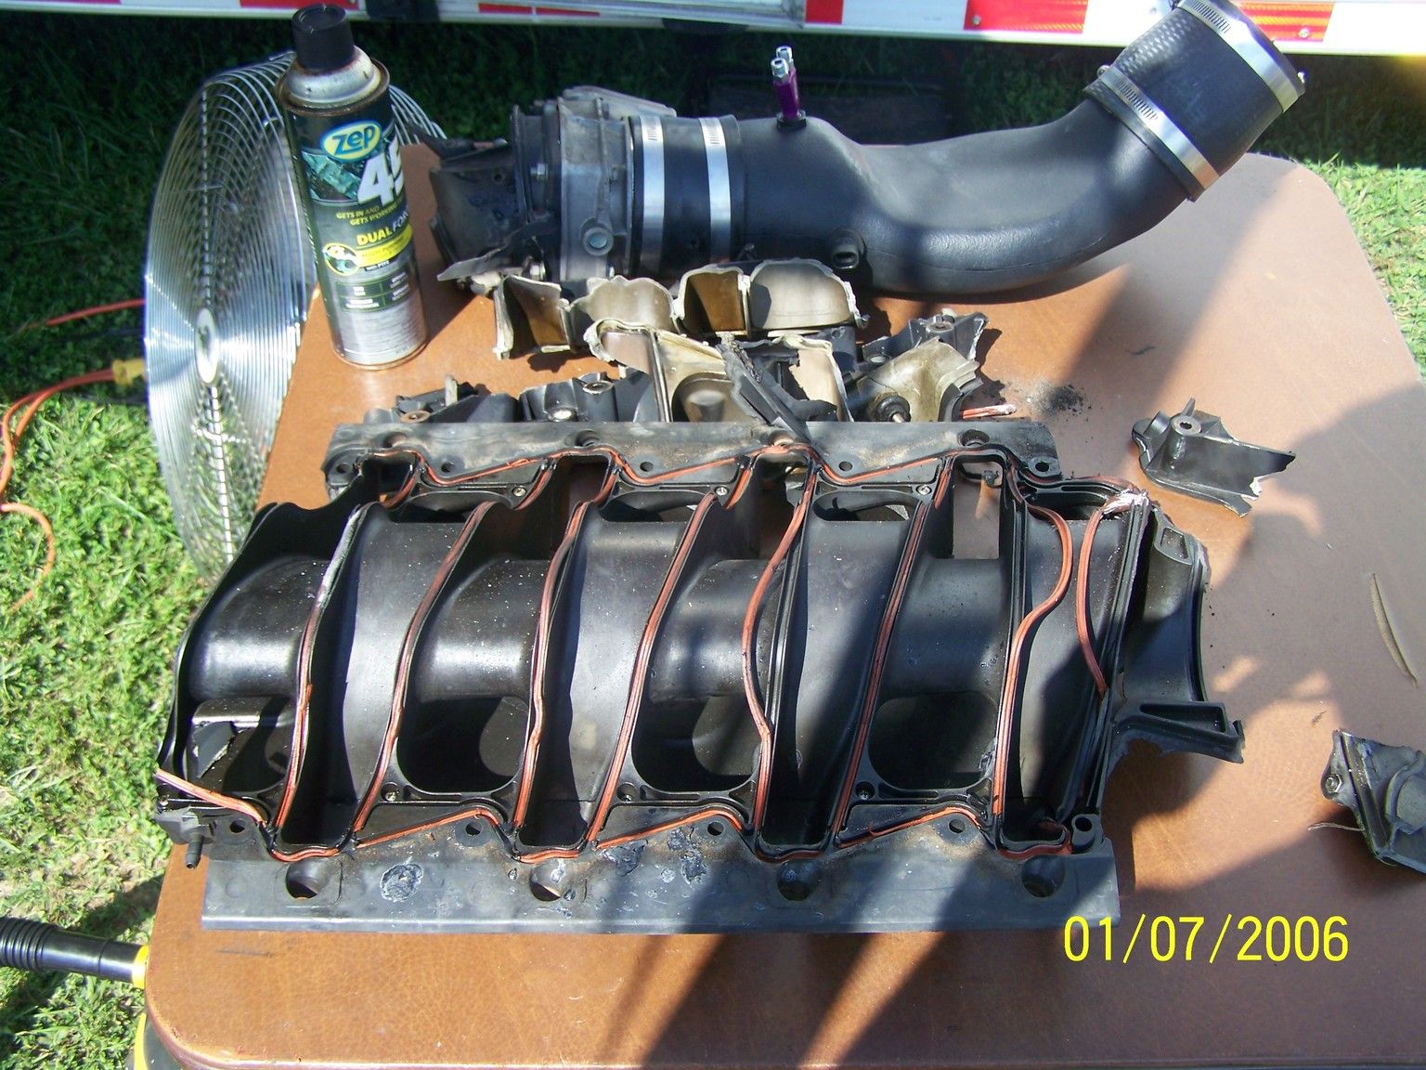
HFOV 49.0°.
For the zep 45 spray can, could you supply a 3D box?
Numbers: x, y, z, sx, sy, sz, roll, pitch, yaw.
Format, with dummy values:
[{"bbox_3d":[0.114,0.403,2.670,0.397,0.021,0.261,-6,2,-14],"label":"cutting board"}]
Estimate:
[{"bbox_3d":[-0.234,-0.221,1.022,0.069,0.252,0.069,0,49,0],"label":"zep 45 spray can"}]

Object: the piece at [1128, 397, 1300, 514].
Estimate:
[{"bbox_3d":[0.323,-0.055,1.013,0.100,0.045,0.057,17,51,14],"label":"piece"}]

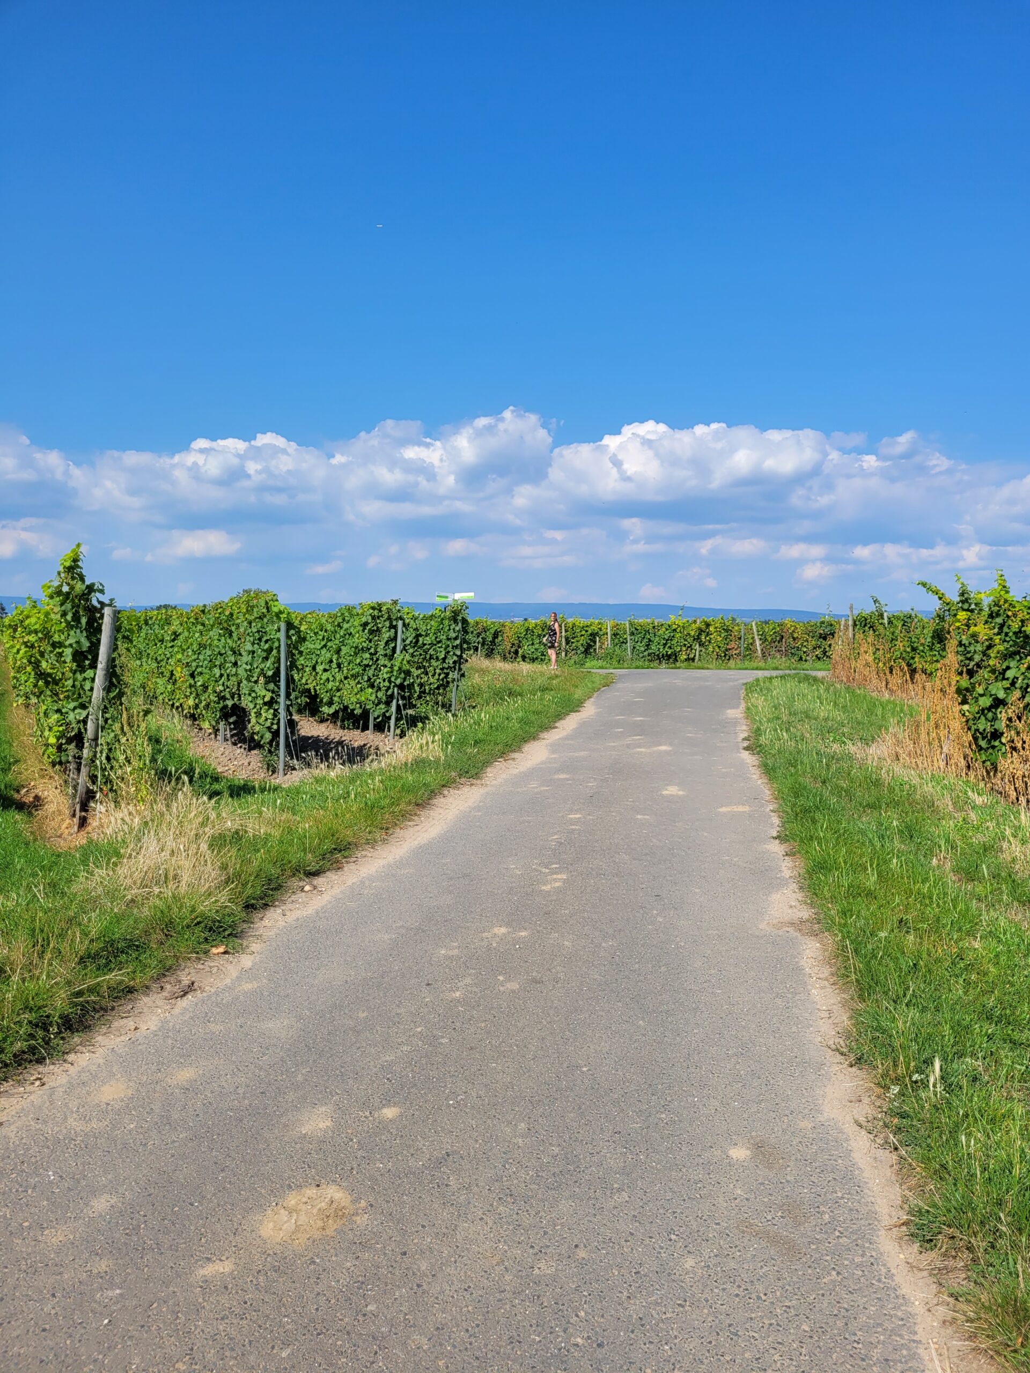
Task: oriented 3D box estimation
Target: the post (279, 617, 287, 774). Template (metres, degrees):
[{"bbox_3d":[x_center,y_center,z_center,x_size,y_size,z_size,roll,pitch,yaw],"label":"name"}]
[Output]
[{"bbox_3d":[-2.426,0.149,10.769,0.057,1.640,0.057,-1,6,-28],"label":"post"}]

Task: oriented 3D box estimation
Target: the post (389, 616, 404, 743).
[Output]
[{"bbox_3d":[-1.572,-0.071,13.628,0.060,1.640,0.060,1,10,-28],"label":"post"}]

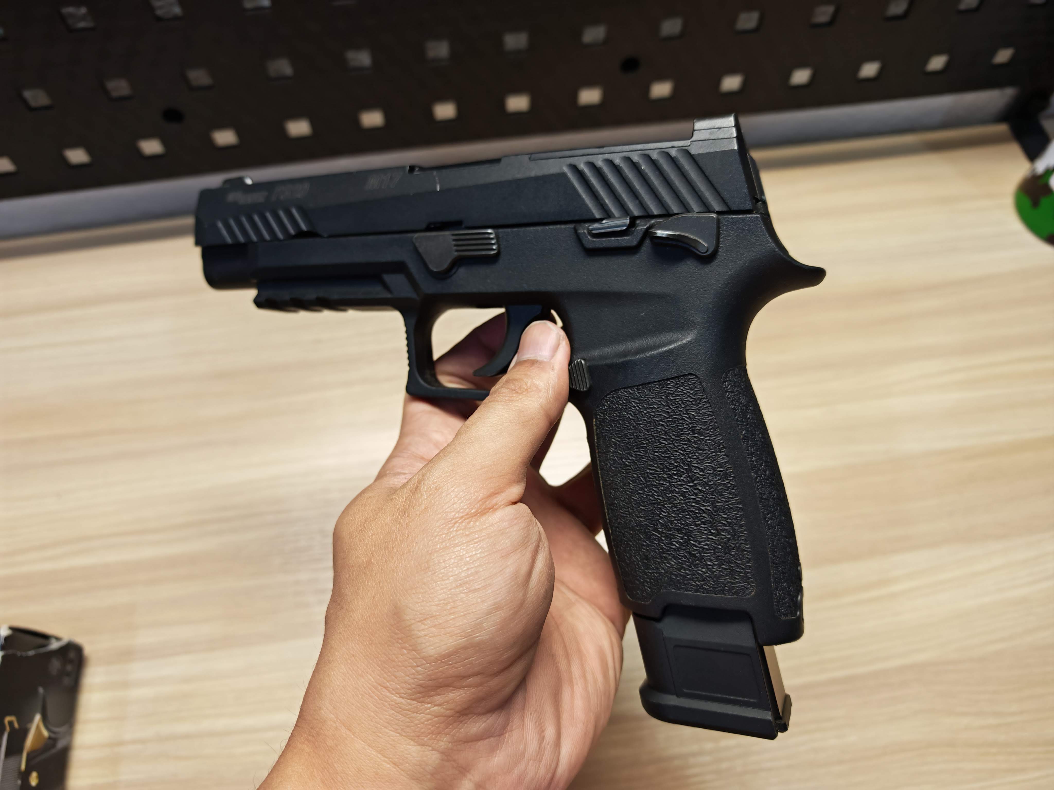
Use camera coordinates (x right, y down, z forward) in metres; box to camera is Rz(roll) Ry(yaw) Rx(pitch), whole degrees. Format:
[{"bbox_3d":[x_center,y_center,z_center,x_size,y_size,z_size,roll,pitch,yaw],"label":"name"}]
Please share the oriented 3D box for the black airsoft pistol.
[{"bbox_3d":[-0.018,0.002,0.225,0.201,0.036,0.155,2,89,22],"label":"black airsoft pistol"}]

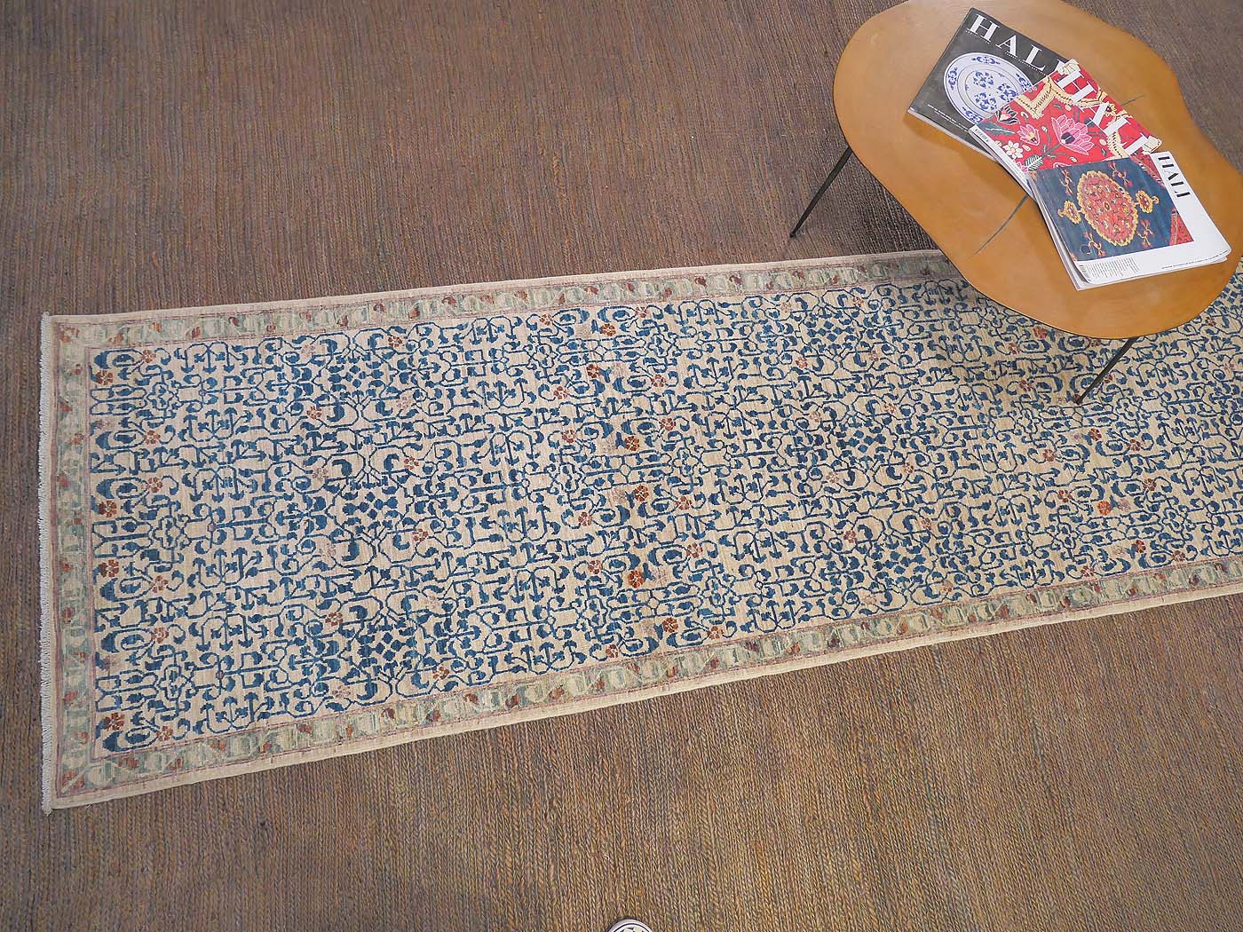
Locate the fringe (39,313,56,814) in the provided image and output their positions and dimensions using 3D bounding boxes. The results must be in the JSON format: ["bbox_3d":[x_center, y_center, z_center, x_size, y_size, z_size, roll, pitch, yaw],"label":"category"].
[{"bbox_3d":[-0.960,0.129,1.437,0.021,0.008,0.857,-8,74,-12],"label":"fringe"}]

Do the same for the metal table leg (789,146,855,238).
[{"bbox_3d":[0.423,-0.583,1.708,0.014,0.383,0.014,34,59,1],"label":"metal table leg"}]

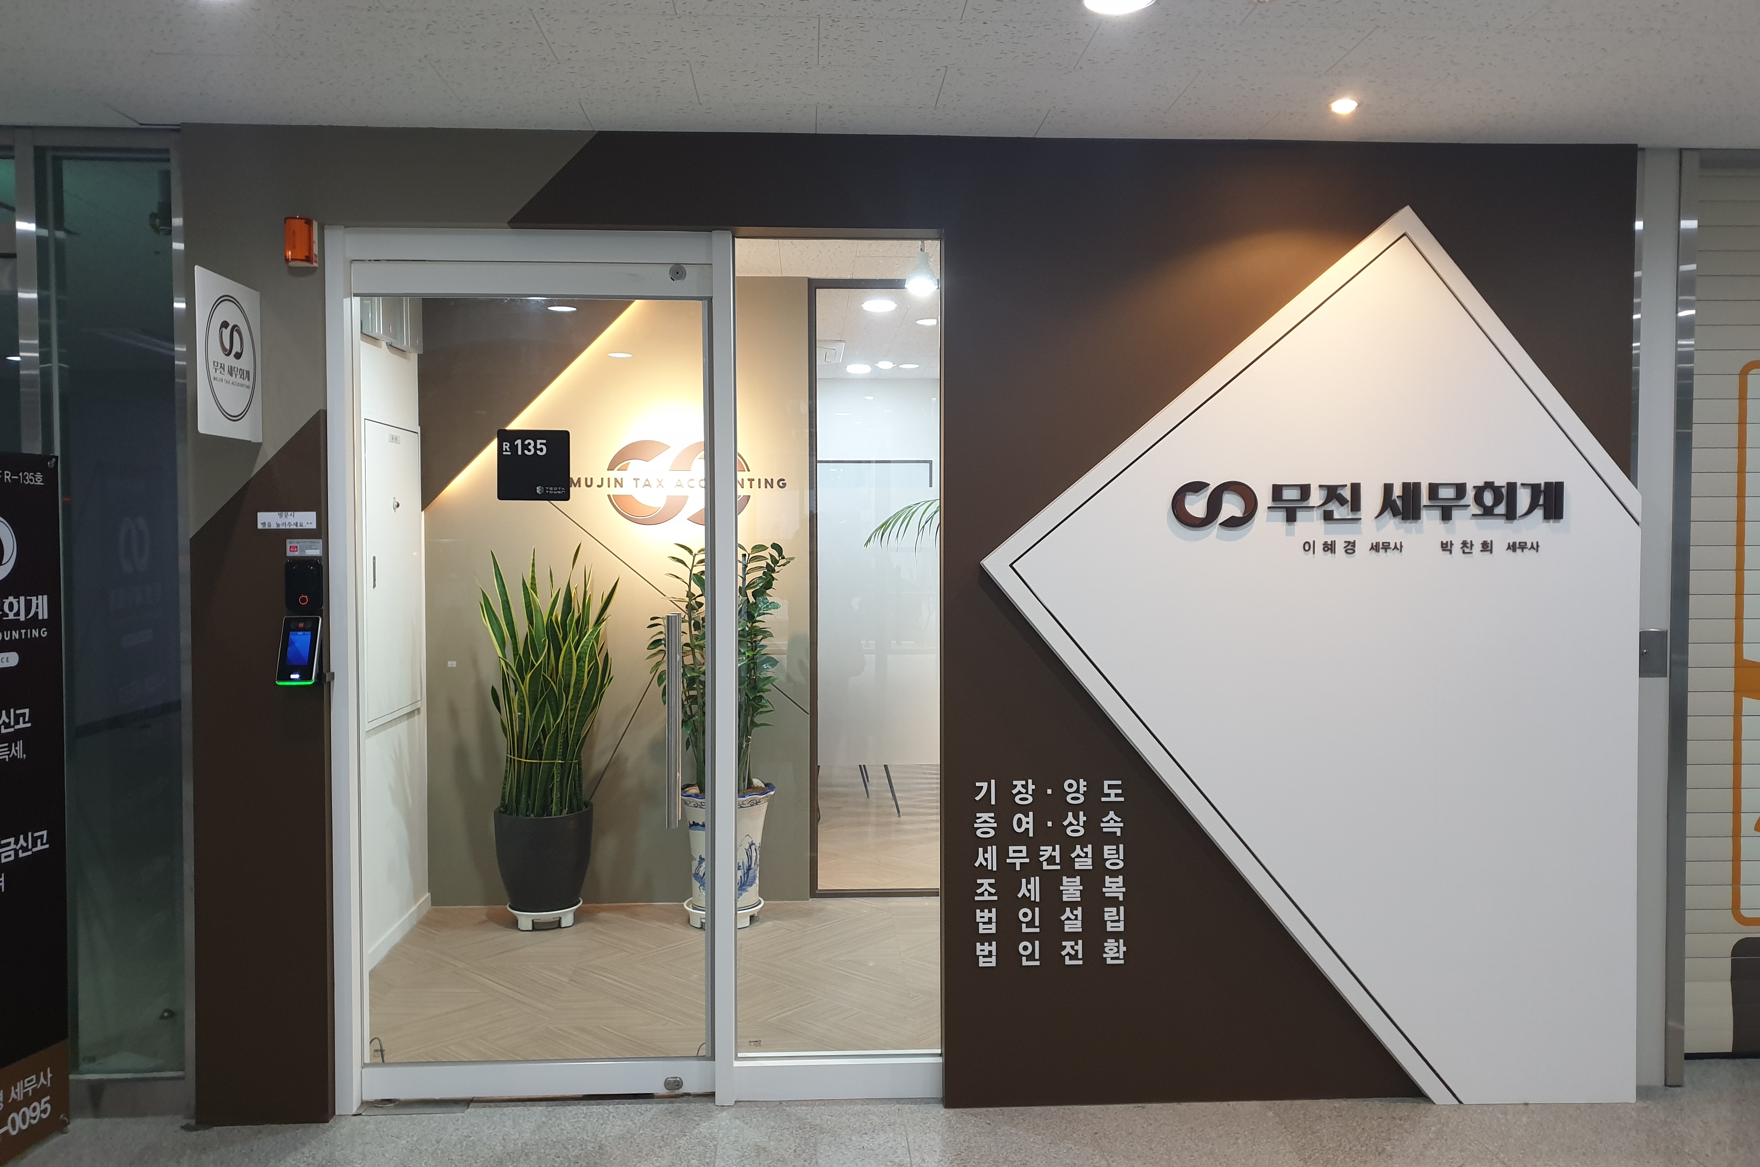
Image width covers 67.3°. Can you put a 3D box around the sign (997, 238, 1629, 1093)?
[{"bbox_3d":[1.217,0.220,3.696,1.875,2.517,0.050,0,2,-3],"label":"sign"}]

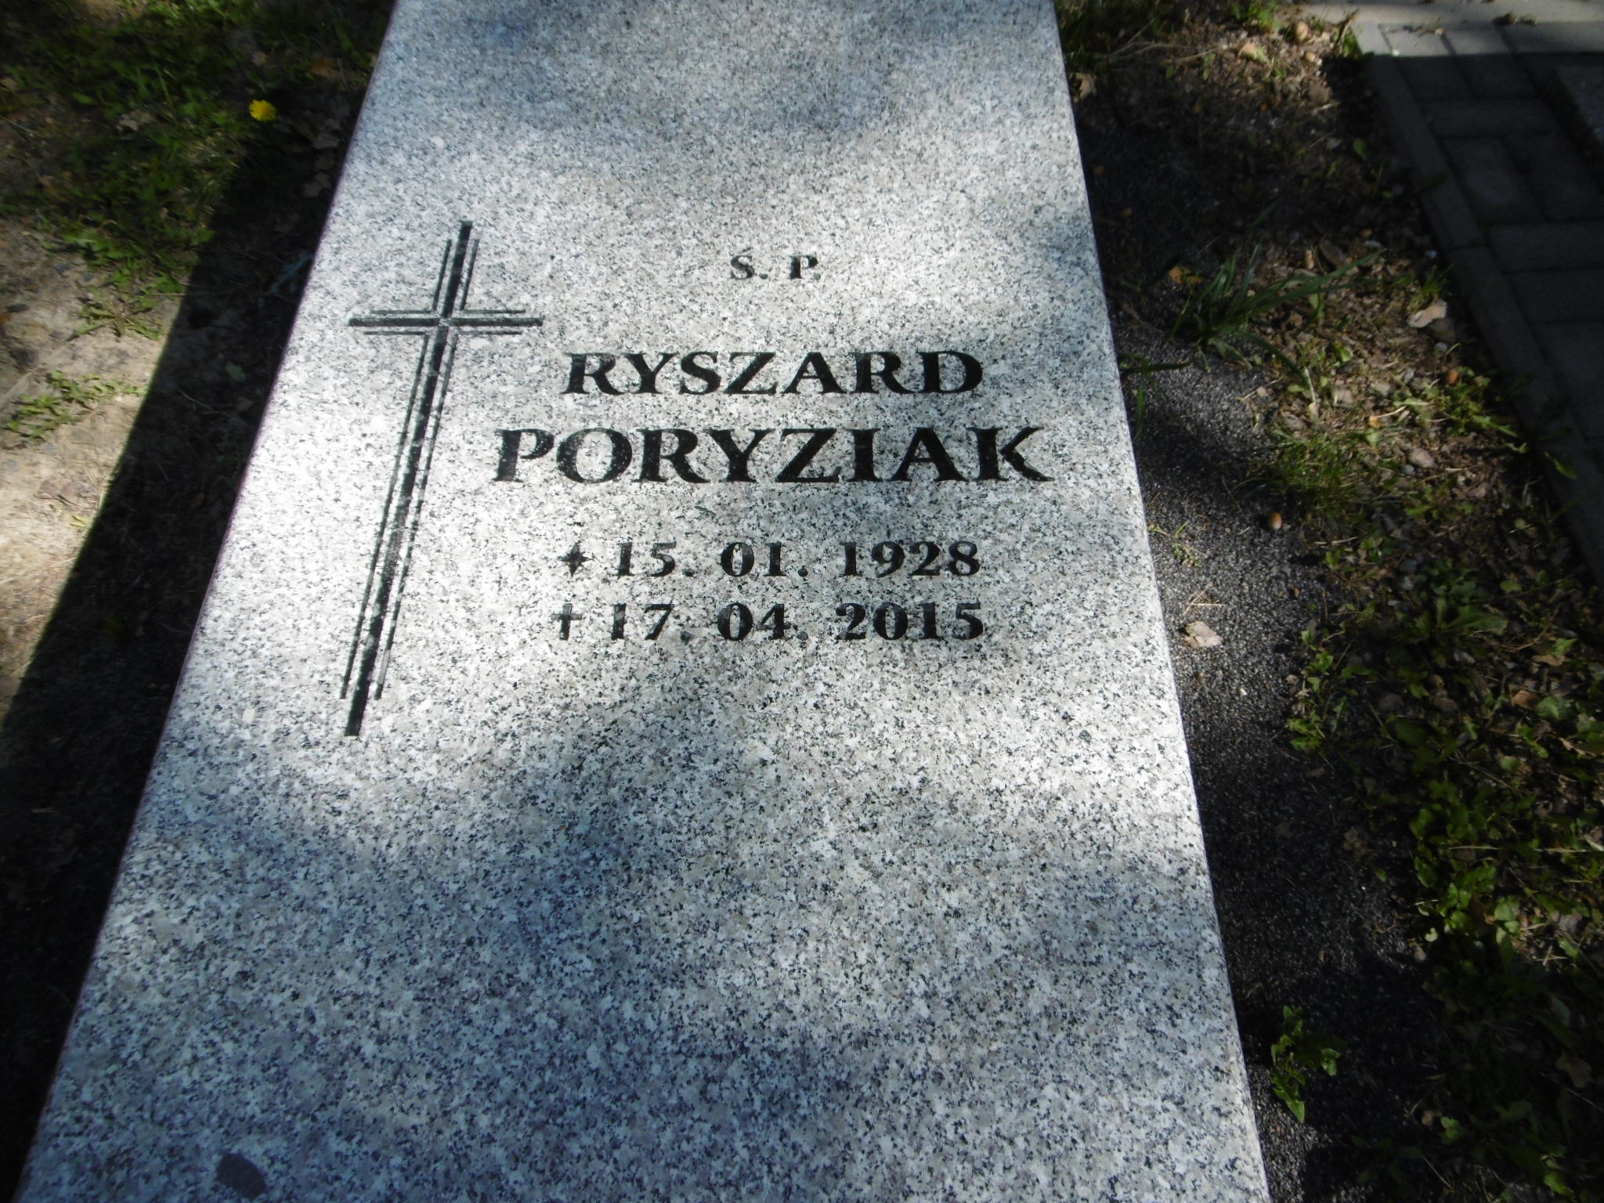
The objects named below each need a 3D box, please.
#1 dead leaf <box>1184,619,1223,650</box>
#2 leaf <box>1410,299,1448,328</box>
[{"bbox_3d":[0.488,0.044,1.366,0.046,0.013,0.038,23,63,13],"label":"dead leaf"},{"bbox_3d":[0.912,-0.415,1.614,0.070,0.018,0.032,-30,64,-16],"label":"leaf"}]

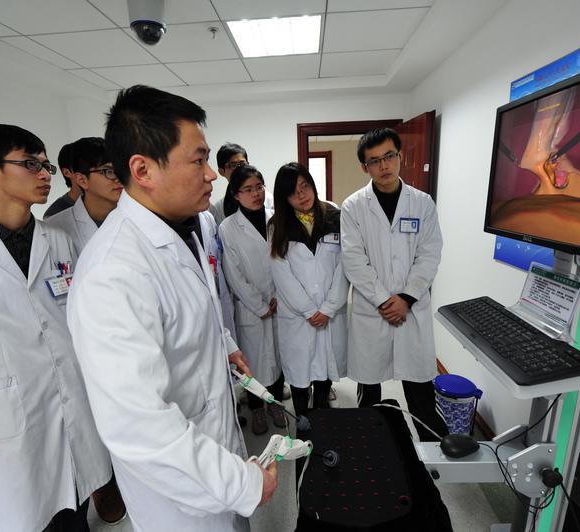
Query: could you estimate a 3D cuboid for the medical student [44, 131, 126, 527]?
[{"bbox_3d":[-0.774,0.337,1.515,0.360,1.730,0.500,3,14,20],"label":"medical student"}]

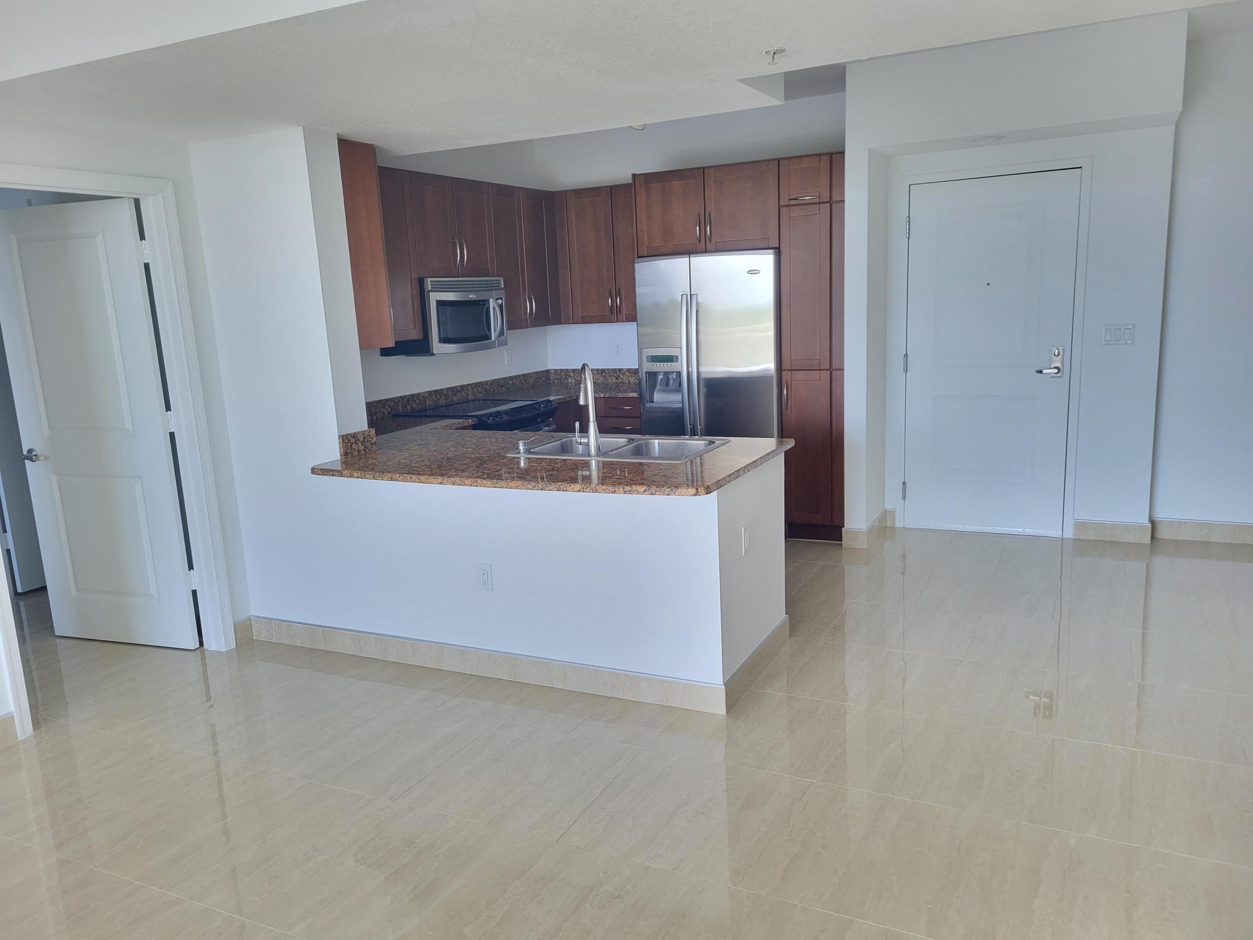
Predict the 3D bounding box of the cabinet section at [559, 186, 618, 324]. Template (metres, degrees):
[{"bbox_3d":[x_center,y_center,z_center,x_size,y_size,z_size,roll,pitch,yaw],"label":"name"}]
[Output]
[{"bbox_3d":[-0.182,-1.485,6.588,0.387,0.897,0.328,3,12,26],"label":"cabinet section"}]

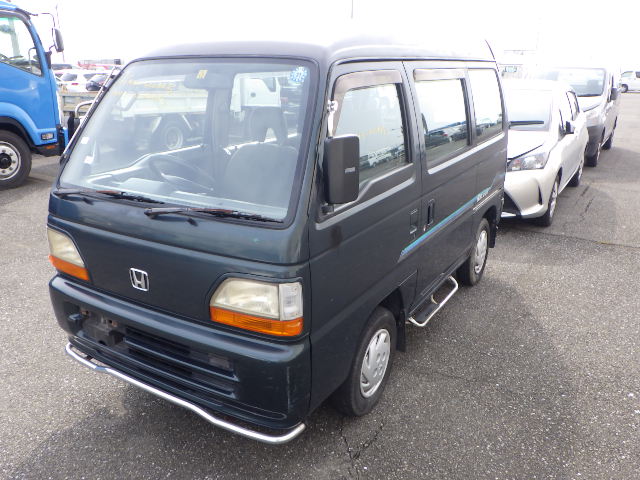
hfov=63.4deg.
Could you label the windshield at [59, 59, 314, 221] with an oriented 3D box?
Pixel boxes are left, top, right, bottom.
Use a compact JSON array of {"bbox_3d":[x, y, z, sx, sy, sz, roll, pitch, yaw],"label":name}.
[{"bbox_3d":[-0.585,-0.457,2.110,1.280,0.660,0.110,10,-13,30],"label":"windshield"}]

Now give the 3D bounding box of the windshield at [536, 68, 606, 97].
[{"bbox_3d":[4.435,-2.852,9.356,1.300,0.140,0.720,10,64,30],"label":"windshield"}]

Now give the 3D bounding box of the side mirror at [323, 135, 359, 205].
[{"bbox_3d":[0.074,-0.246,1.834,0.135,0.230,0.080,10,21,30],"label":"side mirror"}]

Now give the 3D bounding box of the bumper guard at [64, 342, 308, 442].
[{"bbox_3d":[-0.689,0.622,2.266,1.350,0.085,0.220,10,21,30],"label":"bumper guard"}]

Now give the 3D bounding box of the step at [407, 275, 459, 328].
[{"bbox_3d":[0.697,0.369,3.154,0.140,0.075,0.710,10,21,30],"label":"step"}]

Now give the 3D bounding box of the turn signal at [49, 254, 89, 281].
[{"bbox_3d":[-1.137,0.124,2.408,0.330,0.080,0.110,16,24,42],"label":"turn signal"}]

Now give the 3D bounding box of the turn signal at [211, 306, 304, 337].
[{"bbox_3d":[-0.234,0.287,1.877,0.330,0.080,0.110,5,19,18],"label":"turn signal"}]

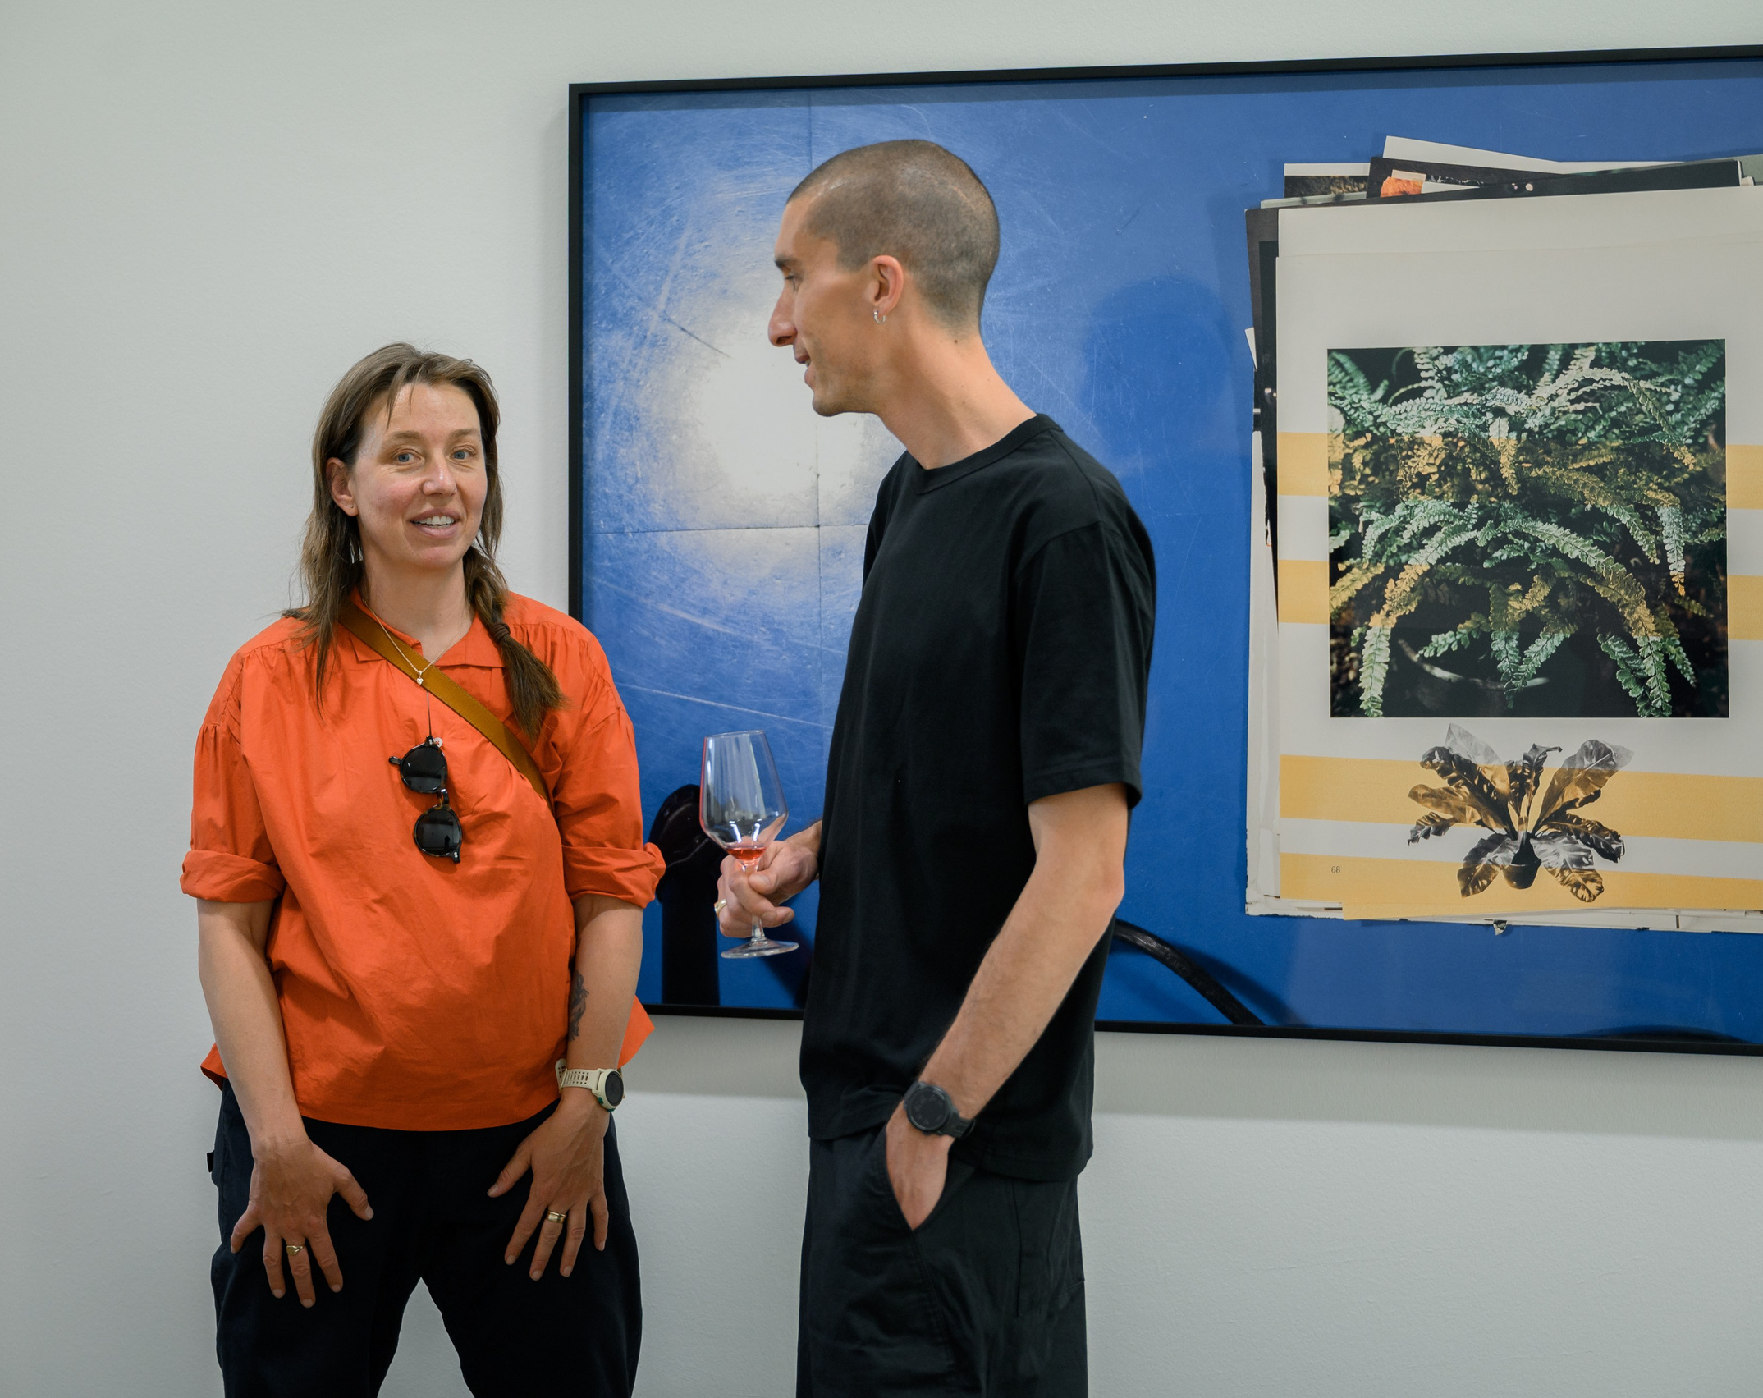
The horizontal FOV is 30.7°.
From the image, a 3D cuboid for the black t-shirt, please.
[{"bbox_3d":[0.087,0.088,2.860,0.290,0.675,0.460,3,1,-23],"label":"black t-shirt"}]

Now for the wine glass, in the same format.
[{"bbox_3d":[-0.123,0.133,2.930,0.081,0.202,0.081,-7,3,0],"label":"wine glass"}]

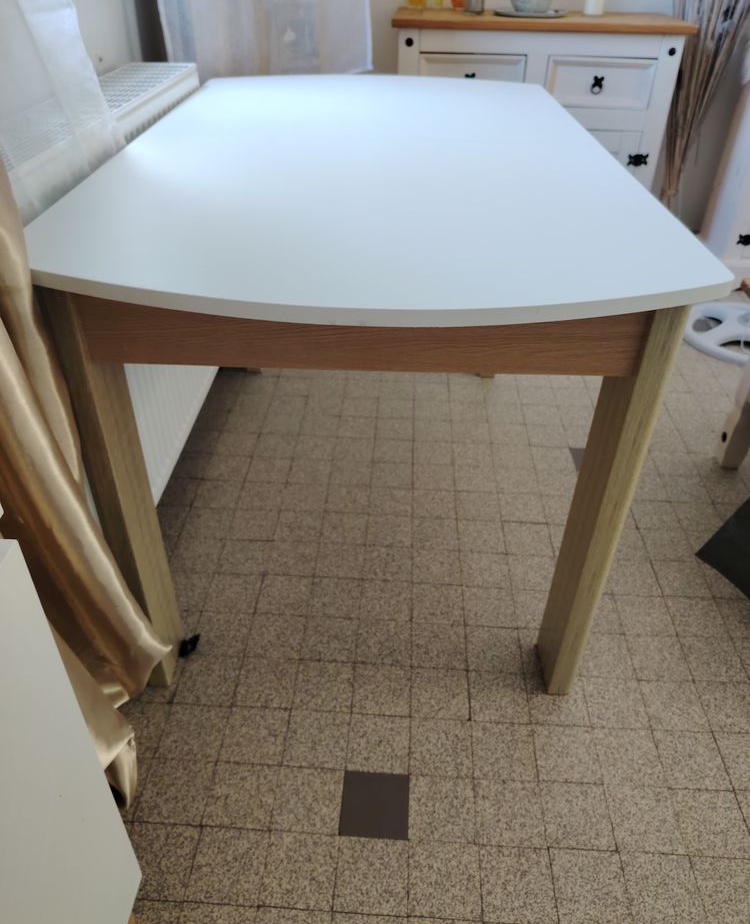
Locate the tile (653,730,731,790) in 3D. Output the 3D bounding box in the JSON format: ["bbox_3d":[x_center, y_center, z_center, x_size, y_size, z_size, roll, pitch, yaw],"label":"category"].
[{"bbox_3d":[0.504,0.479,1.111,0.100,0.010,0.100,3,37,2],"label":"tile"}]

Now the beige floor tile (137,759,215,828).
[{"bbox_3d":[-0.299,0.505,1.058,0.100,0.010,0.100,3,37,2],"label":"beige floor tile"}]

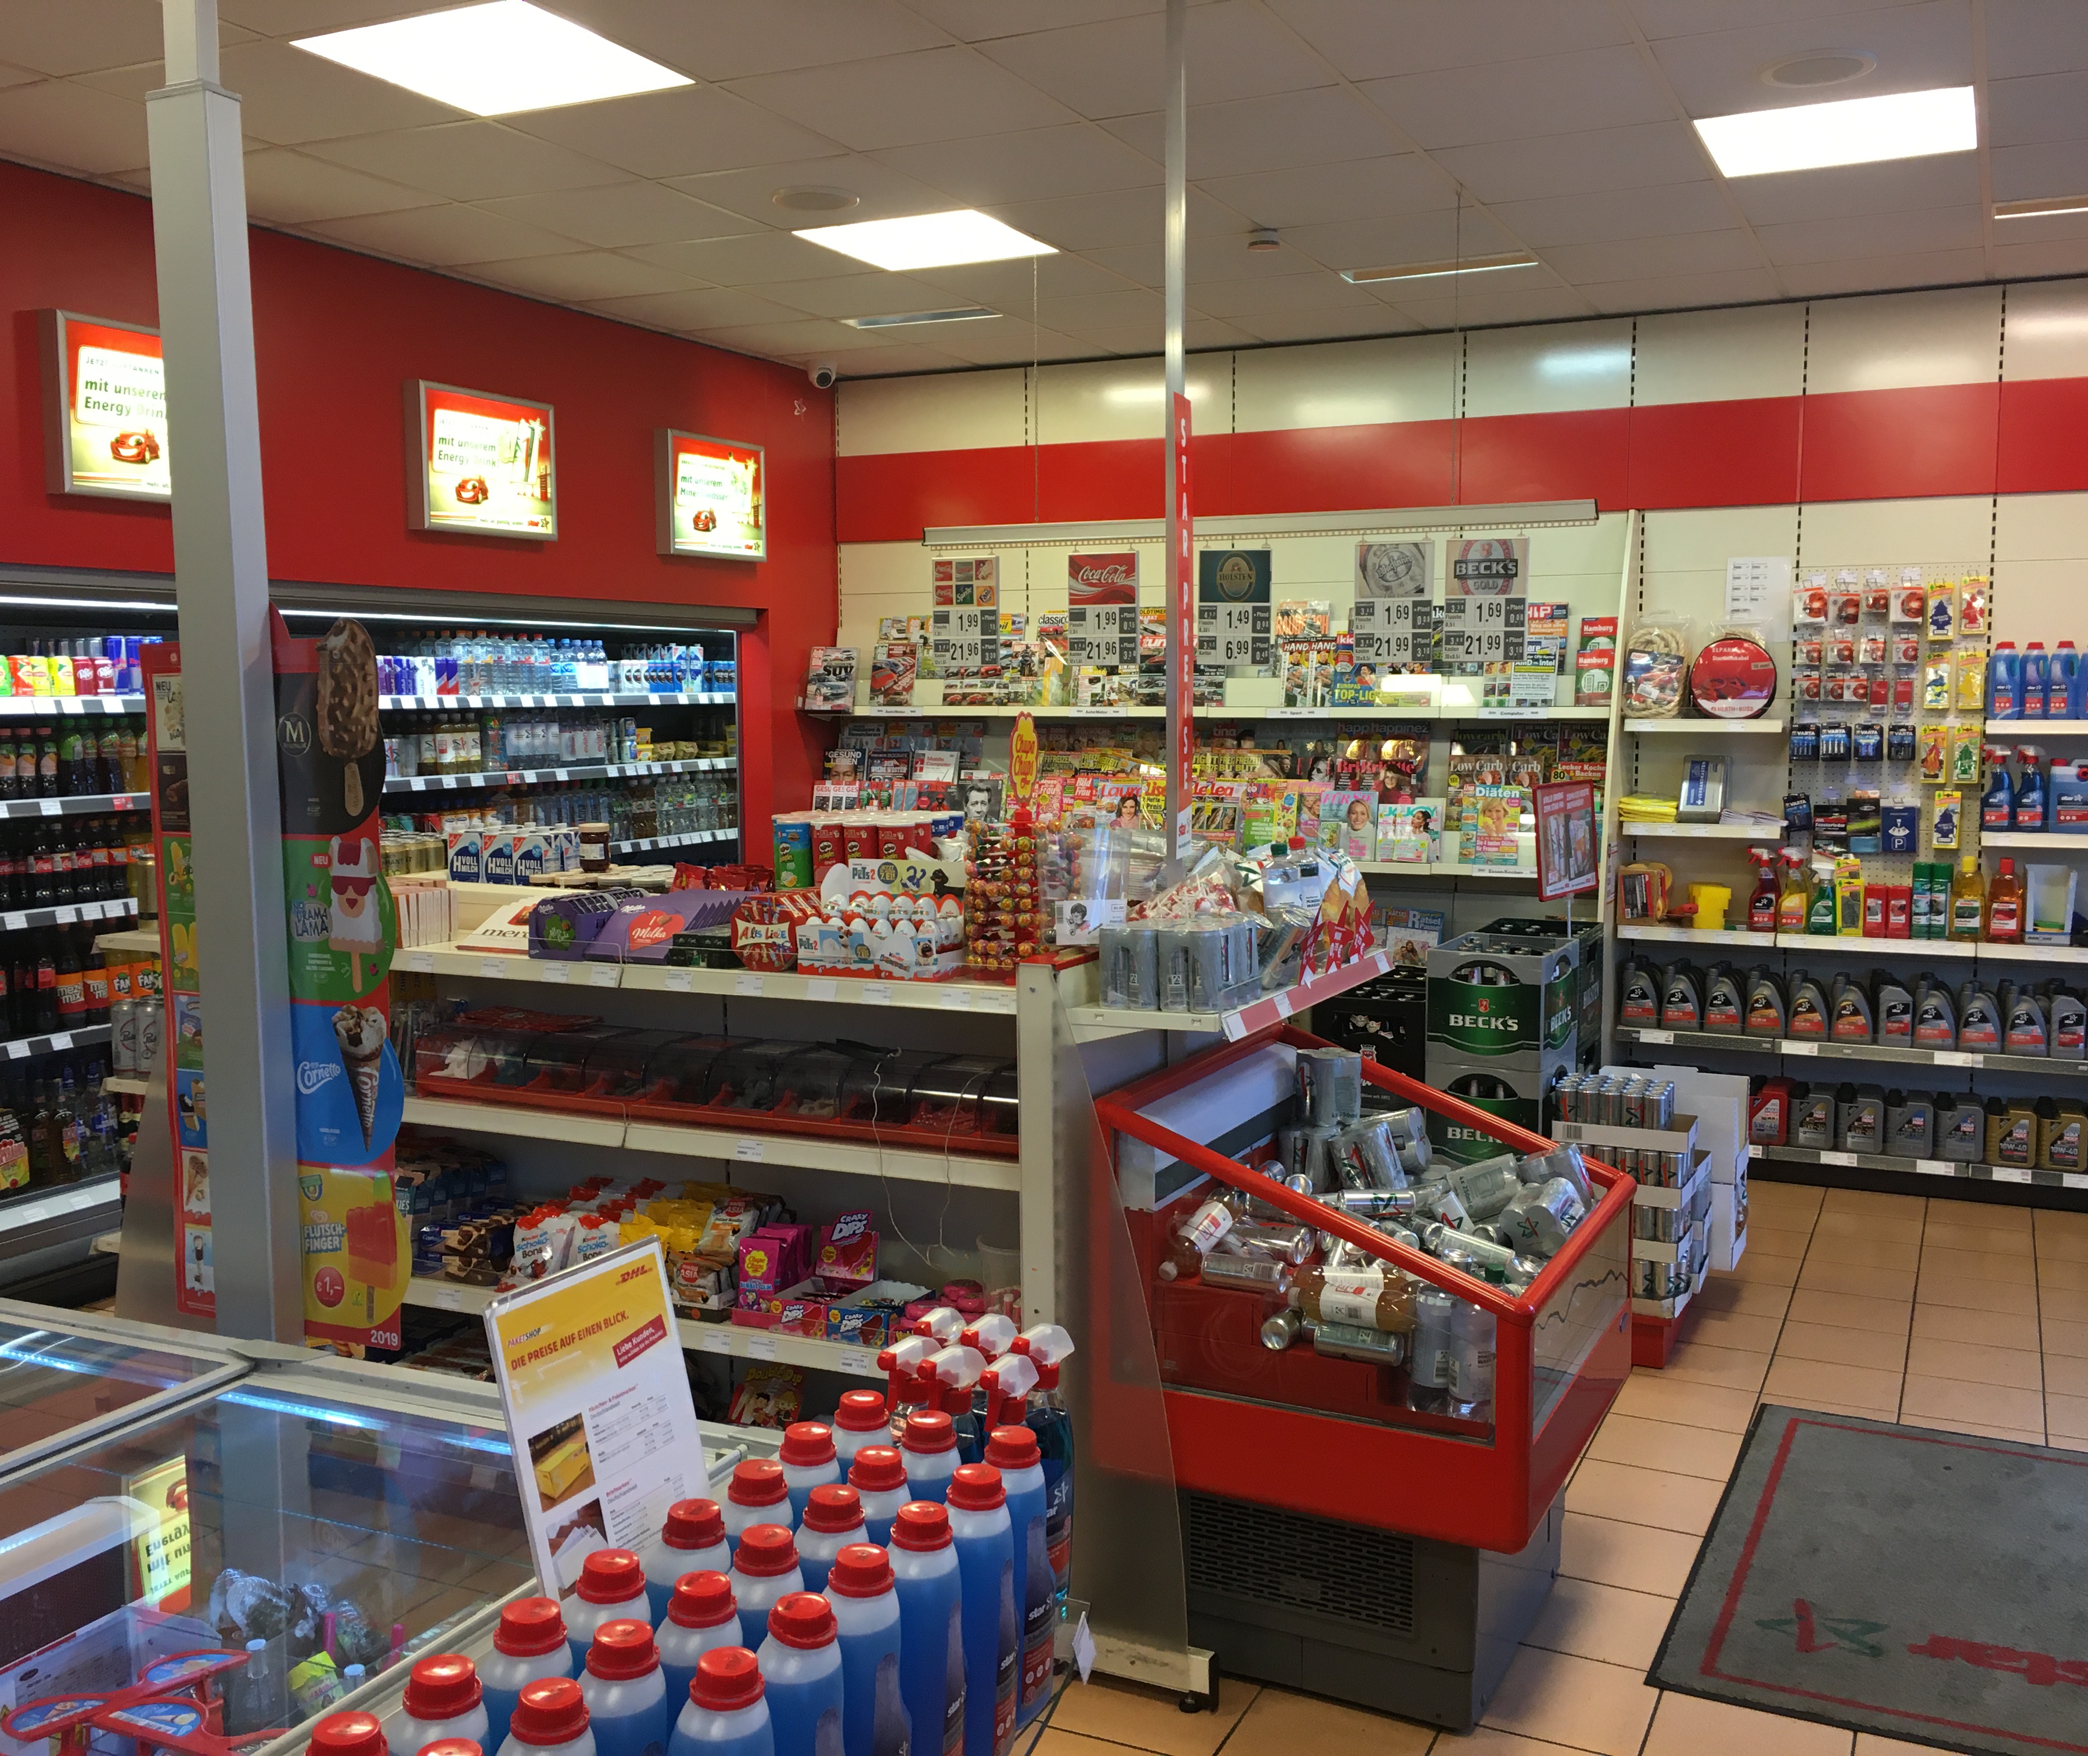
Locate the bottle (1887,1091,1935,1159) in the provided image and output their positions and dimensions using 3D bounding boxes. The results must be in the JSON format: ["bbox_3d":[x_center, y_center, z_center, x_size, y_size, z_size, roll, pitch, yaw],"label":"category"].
[{"bbox_3d":[2.870,0.810,6.479,0.139,0.213,0.068,2,6,26],"label":"bottle"}]

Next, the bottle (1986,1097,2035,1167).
[{"bbox_3d":[3.118,0.818,6.319,0.141,0.218,0.066,3,7,26],"label":"bottle"}]

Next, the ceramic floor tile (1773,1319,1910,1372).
[{"bbox_3d":[2.042,1.199,5.011,0.300,0.010,0.300,3,7,26],"label":"ceramic floor tile"}]

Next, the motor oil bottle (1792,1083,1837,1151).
[{"bbox_3d":[2.574,0.796,6.559,0.128,0.201,0.068,3,6,25],"label":"motor oil bottle"}]

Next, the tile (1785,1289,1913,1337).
[{"bbox_3d":[2.173,1.172,5.280,0.298,0.010,0.294,3,6,26],"label":"tile"}]

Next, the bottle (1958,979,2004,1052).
[{"bbox_3d":[3.078,0.456,6.444,0.118,0.218,0.068,3,6,25],"label":"bottle"}]

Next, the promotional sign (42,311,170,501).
[{"bbox_3d":[-2.374,-1.232,5.238,0.075,0.456,0.607,2,6,26],"label":"promotional sign"}]

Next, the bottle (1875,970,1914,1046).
[{"bbox_3d":[2.857,0.437,6.560,0.106,0.250,0.068,2,6,26],"label":"bottle"}]

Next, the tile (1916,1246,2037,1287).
[{"bbox_3d":[2.714,1.120,5.702,0.298,0.010,0.298,2,6,26],"label":"tile"}]

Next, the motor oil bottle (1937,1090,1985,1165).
[{"bbox_3d":[2.981,0.812,6.385,0.141,0.222,0.066,3,7,26],"label":"motor oil bottle"}]

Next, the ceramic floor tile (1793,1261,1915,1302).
[{"bbox_3d":[2.303,1.145,5.543,0.298,0.010,0.298,2,6,26],"label":"ceramic floor tile"}]

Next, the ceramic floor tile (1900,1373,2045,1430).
[{"bbox_3d":[2.187,1.238,4.618,0.298,0.010,0.294,3,6,26],"label":"ceramic floor tile"}]

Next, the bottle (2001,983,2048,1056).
[{"bbox_3d":[3.207,0.461,6.394,0.123,0.232,0.072,2,6,26],"label":"bottle"}]

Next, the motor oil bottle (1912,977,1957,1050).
[{"bbox_3d":[2.955,0.451,6.503,0.120,0.220,0.068,3,6,25],"label":"motor oil bottle"}]

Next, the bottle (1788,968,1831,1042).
[{"bbox_3d":[2.612,0.438,6.695,0.130,0.233,0.070,2,6,26],"label":"bottle"}]

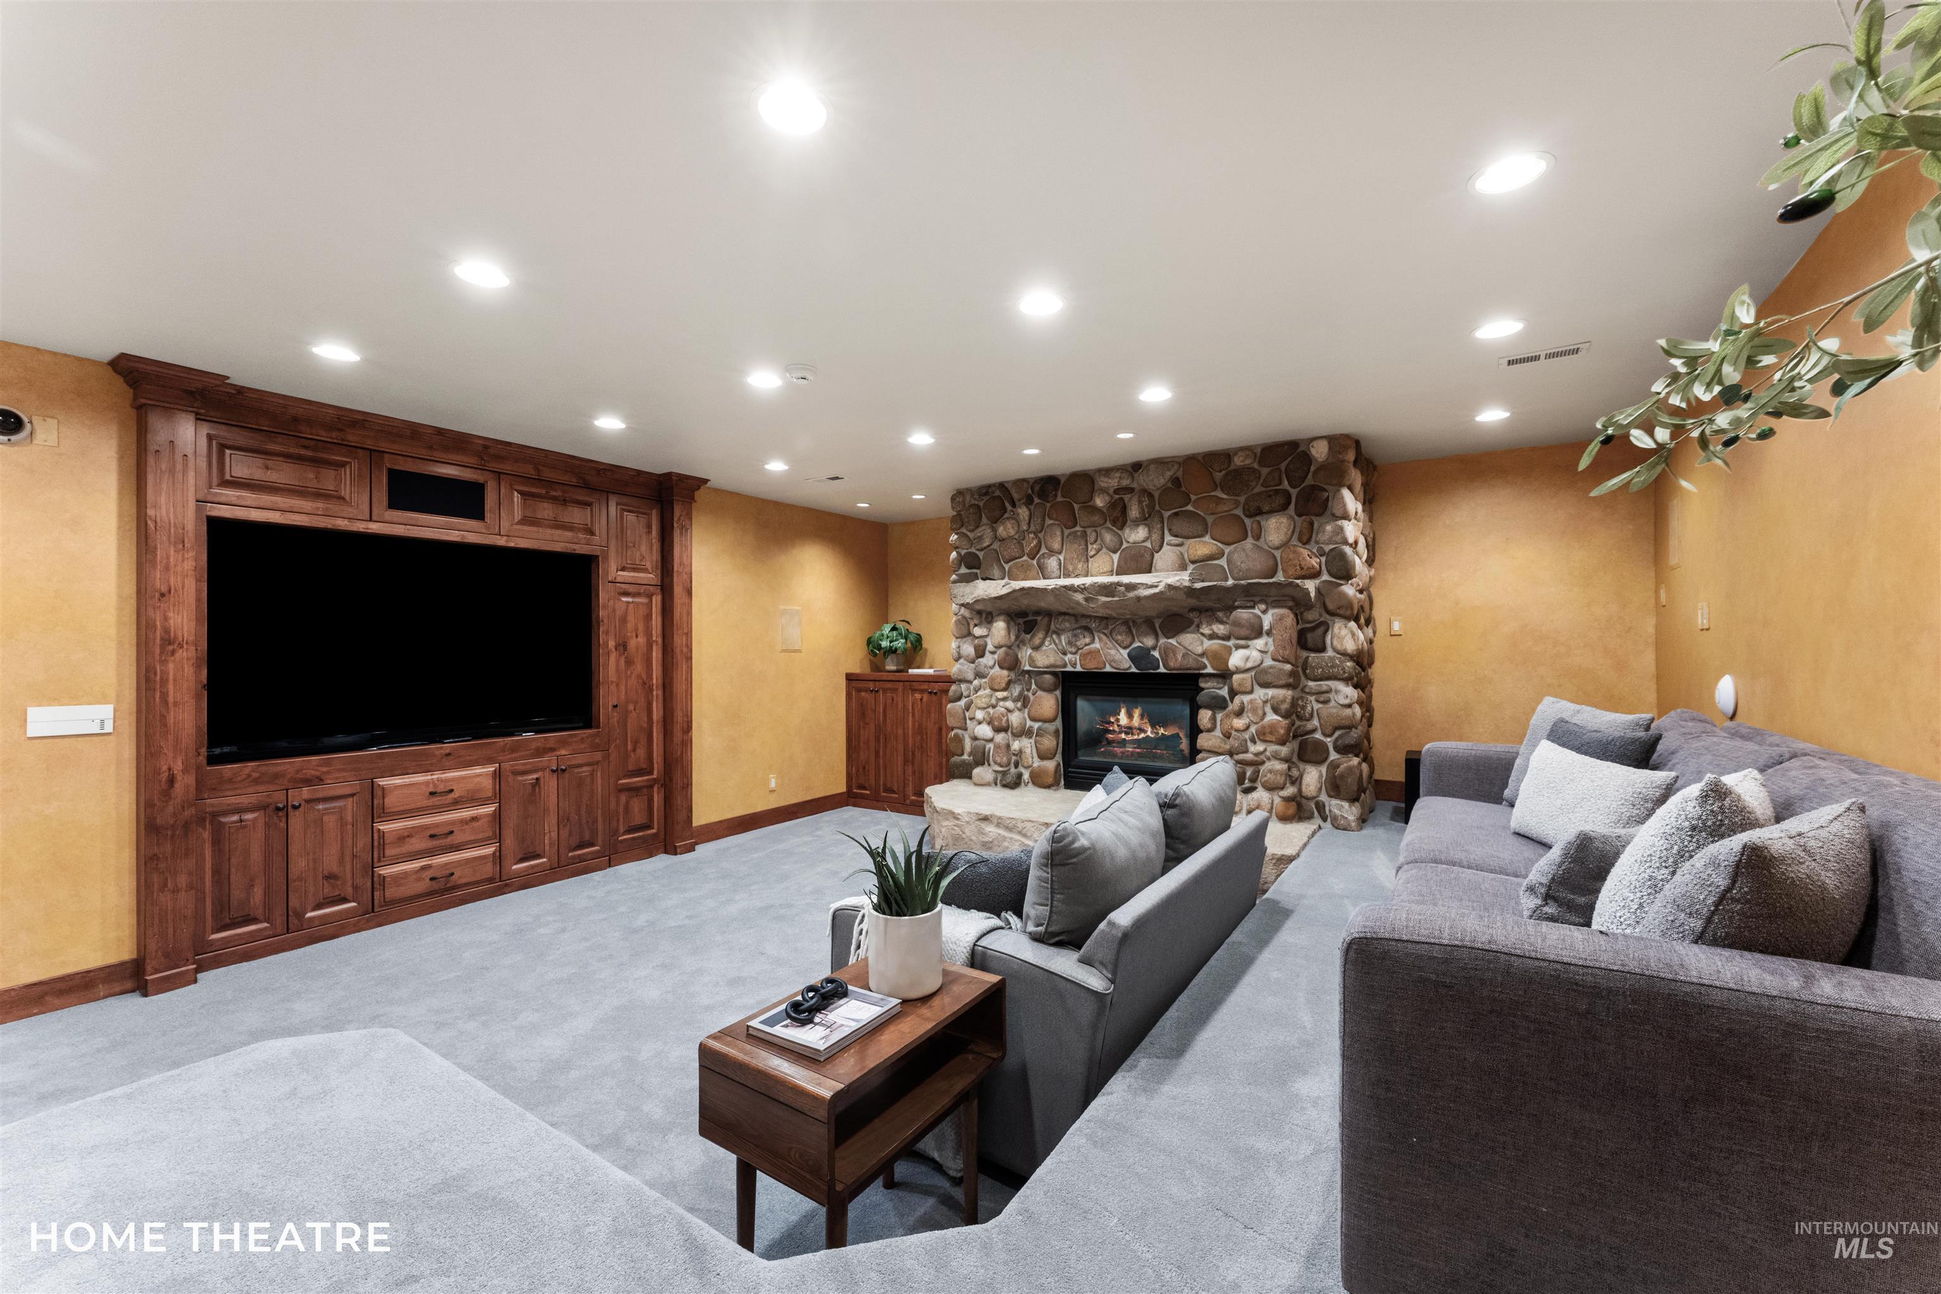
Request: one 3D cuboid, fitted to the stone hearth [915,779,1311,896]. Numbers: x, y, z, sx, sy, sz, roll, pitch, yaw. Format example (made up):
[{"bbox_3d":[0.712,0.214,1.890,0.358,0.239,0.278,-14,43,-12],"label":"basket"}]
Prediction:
[{"bbox_3d":[0.785,1.284,5.039,2.780,0.385,1.050,-1,-1,34],"label":"stone hearth"}]

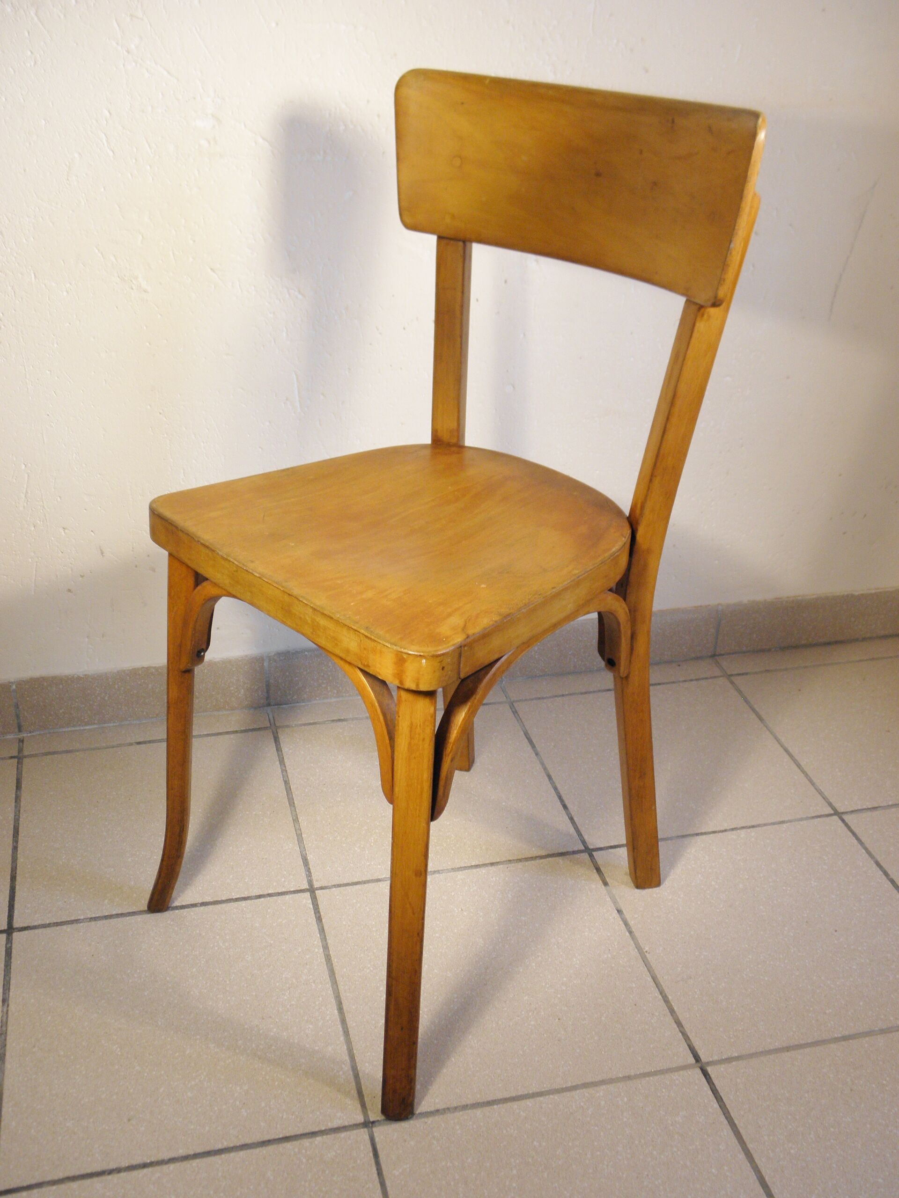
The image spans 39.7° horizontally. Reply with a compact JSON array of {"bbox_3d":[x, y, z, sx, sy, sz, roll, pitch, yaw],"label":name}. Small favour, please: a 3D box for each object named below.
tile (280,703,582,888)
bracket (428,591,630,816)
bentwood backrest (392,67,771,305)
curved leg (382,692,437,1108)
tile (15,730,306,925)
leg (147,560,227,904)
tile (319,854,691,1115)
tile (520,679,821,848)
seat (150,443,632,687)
[{"bbox_3d":[-0.032,0.233,1.535,0.313,0.010,0.313,-5,29,-13],"label":"tile"},{"bbox_3d":[0.072,0.075,1.094,0.030,0.147,0.274,24,35,35],"label":"bracket"},{"bbox_3d":[0.100,-0.372,1.095,0.043,0.151,0.399,-20,35,-41],"label":"bentwood backrest"},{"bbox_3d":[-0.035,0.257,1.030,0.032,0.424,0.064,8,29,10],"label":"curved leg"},{"bbox_3d":[-0.341,0.260,1.461,0.313,0.010,0.313,-5,29,-13],"label":"tile"},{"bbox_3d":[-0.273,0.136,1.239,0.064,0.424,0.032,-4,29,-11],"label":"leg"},{"bbox_3d":[0.045,0.379,1.266,0.313,0.010,0.313,-5,29,-13],"label":"tile"},{"bbox_3d":[0.277,0.205,1.608,0.313,0.010,0.313,-5,29,-13],"label":"tile"},{"bbox_3d":[-0.028,-0.060,1.129,0.359,0.032,0.368,-24,37,-39],"label":"seat"}]

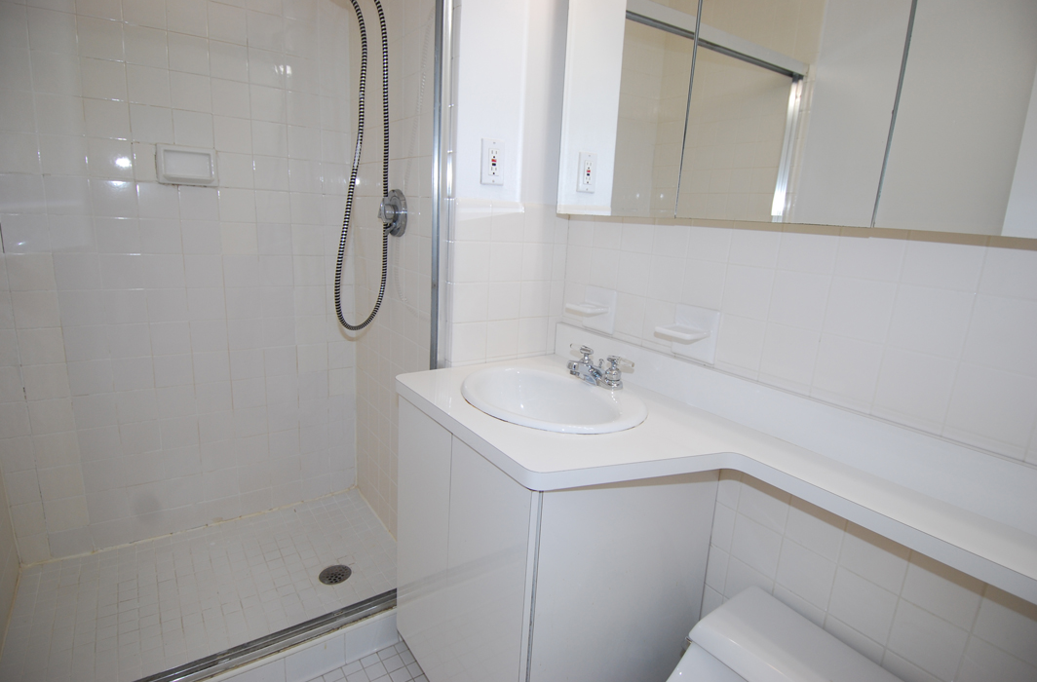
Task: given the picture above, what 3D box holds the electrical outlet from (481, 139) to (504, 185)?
[{"bbox_3d":[-0.068,-0.470,1.370,0.070,0.114,0.010,-5,15,-34],"label":"electrical outlet"}]

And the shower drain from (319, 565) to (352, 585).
[{"bbox_3d":[-0.583,0.747,1.654,0.102,0.008,0.102,3,13,-1],"label":"shower drain"}]

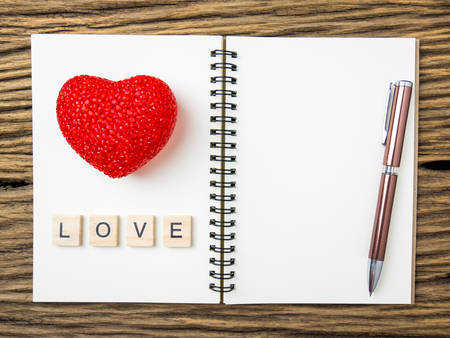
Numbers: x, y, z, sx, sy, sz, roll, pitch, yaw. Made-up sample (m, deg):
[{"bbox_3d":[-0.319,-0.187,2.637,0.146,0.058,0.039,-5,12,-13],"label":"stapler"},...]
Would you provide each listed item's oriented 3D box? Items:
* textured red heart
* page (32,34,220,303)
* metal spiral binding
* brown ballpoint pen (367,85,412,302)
[{"bbox_3d":[-0.067,-0.026,0.338,0.074,0.040,0.064,1,92,0],"label":"textured red heart"},{"bbox_3d":[-0.065,0.001,0.360,0.123,0.002,0.176,1,92,0],"label":"page"},{"bbox_3d":[-0.002,0.002,0.358,0.017,0.014,0.158,1,92,0],"label":"metal spiral binding"},{"bbox_3d":[0.104,0.013,0.353,0.013,0.011,0.141,9,92,0],"label":"brown ballpoint pen"}]

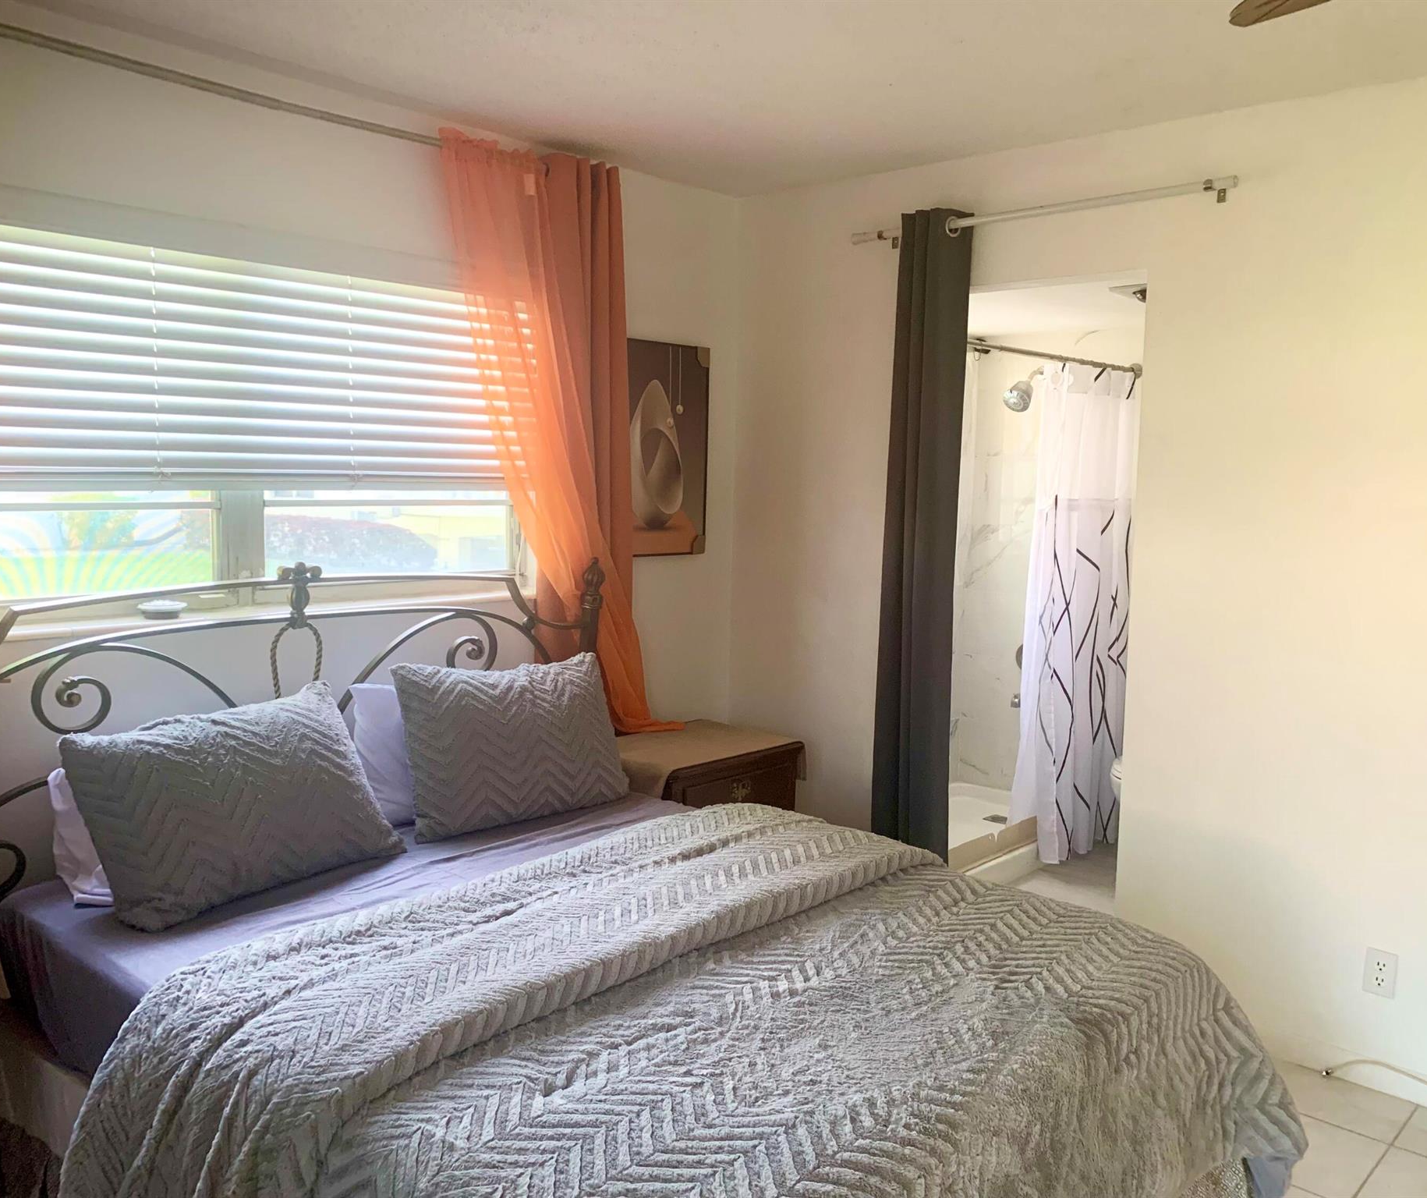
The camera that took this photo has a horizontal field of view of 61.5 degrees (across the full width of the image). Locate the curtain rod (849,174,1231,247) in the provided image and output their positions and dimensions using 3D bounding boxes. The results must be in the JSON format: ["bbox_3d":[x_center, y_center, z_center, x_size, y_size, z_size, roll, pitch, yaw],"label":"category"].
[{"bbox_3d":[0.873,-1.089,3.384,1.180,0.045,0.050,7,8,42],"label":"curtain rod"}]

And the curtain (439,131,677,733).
[{"bbox_3d":[-0.413,-0.404,3.590,0.160,1.750,0.940,7,8,42],"label":"curtain"}]

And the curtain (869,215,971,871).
[{"bbox_3d":[0.631,-0.056,3.697,0.230,2.195,0.130,7,8,42],"label":"curtain"}]

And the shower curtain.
[{"bbox_3d":[1.457,0.045,4.689,0.230,1.875,0.800,7,8,42],"label":"shower curtain"}]

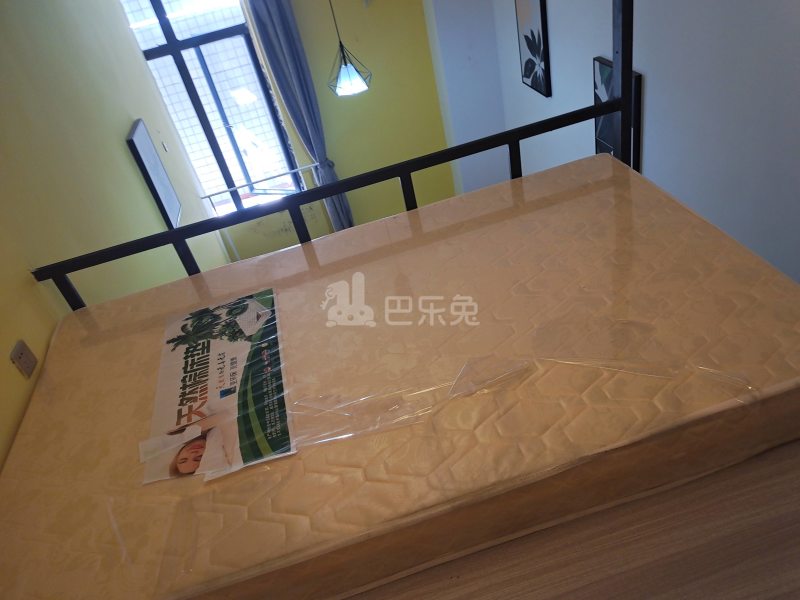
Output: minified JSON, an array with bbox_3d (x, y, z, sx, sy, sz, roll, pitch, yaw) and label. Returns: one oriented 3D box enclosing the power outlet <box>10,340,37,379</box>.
[{"bbox_3d":[-1.097,0.174,1.755,0.011,0.086,0.086,-17,36,-5],"label":"power outlet"}]

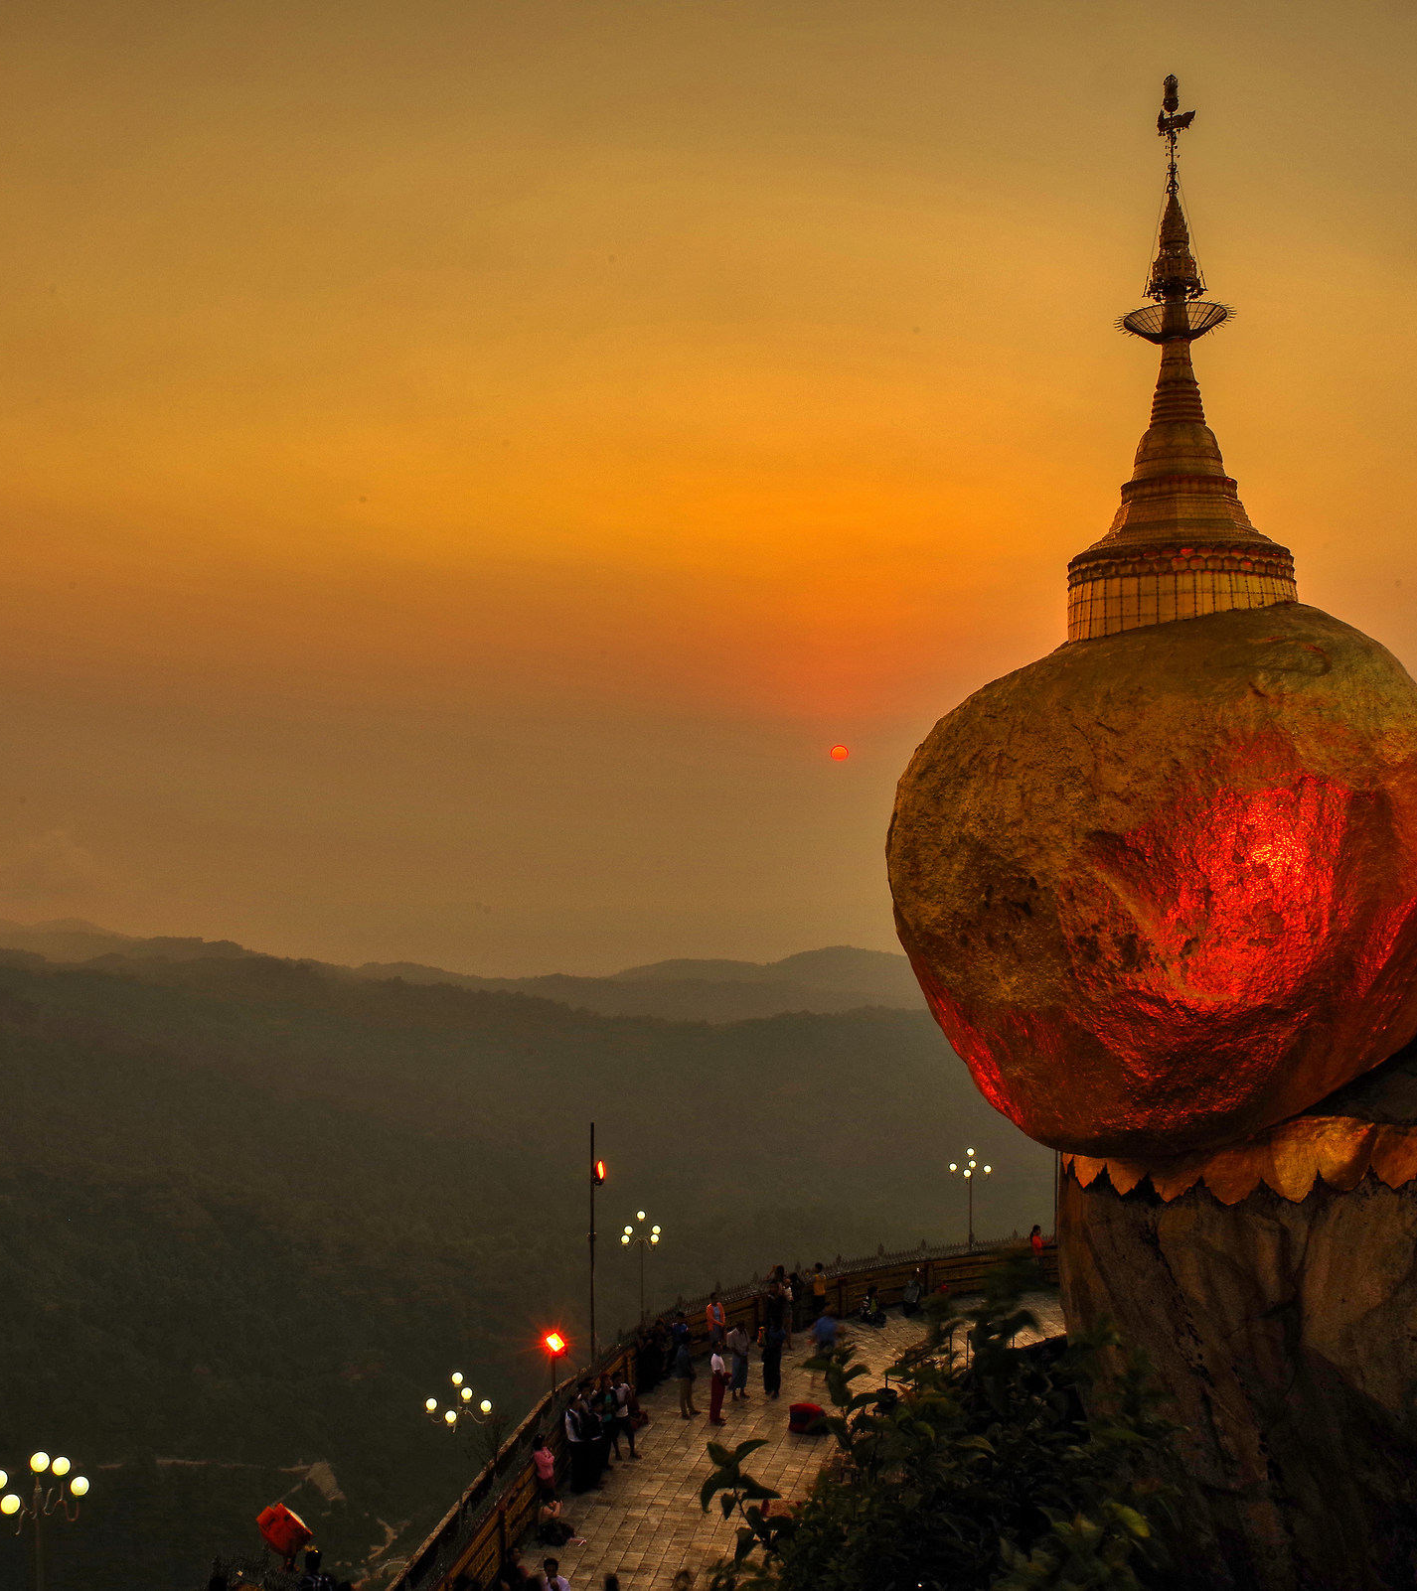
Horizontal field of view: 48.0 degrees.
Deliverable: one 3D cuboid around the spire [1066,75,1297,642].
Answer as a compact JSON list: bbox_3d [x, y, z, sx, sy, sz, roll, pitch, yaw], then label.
[{"bbox_3d":[6.040,-5.750,20.550,2.820,7.250,2.820,-1,0,0],"label":"spire"}]

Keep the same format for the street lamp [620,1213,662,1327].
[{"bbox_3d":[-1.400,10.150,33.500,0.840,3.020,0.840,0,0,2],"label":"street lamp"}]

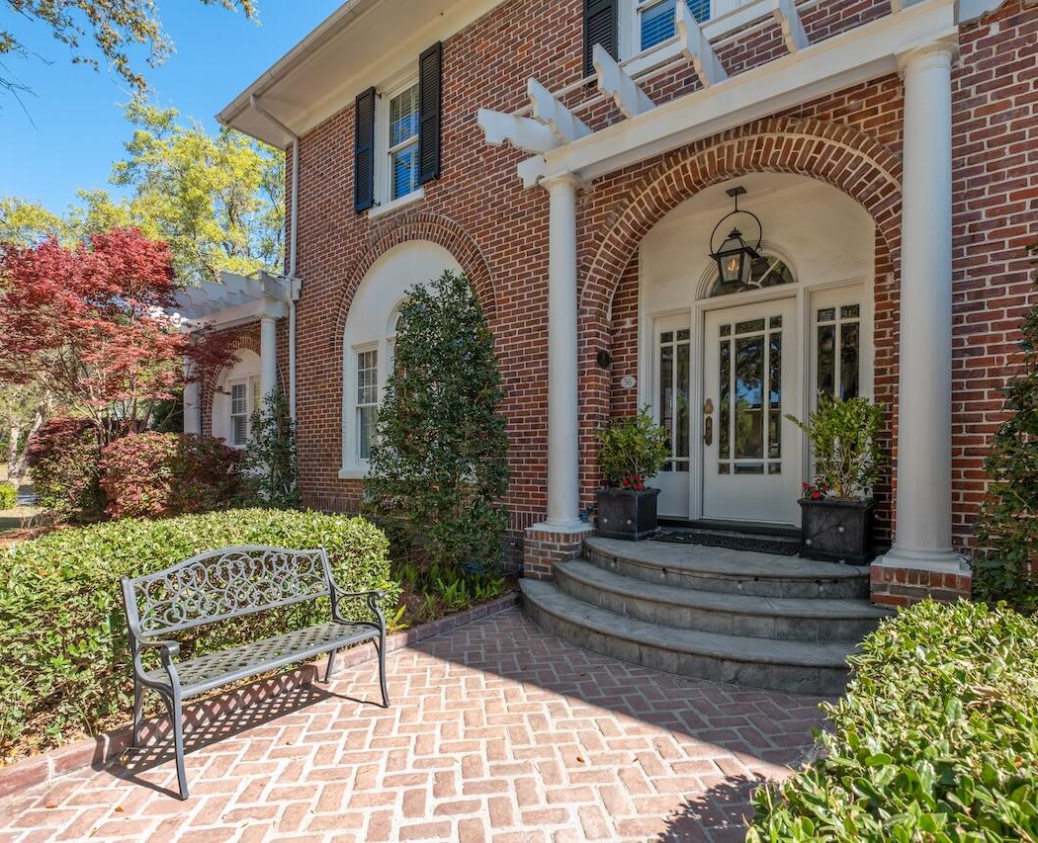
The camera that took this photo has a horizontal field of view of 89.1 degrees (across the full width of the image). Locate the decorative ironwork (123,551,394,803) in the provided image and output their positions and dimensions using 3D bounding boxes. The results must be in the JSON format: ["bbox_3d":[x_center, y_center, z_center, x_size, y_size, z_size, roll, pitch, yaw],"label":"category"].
[{"bbox_3d":[-1.299,1.121,2.719,0.660,0.880,1.060,-1,-3,38],"label":"decorative ironwork"}]

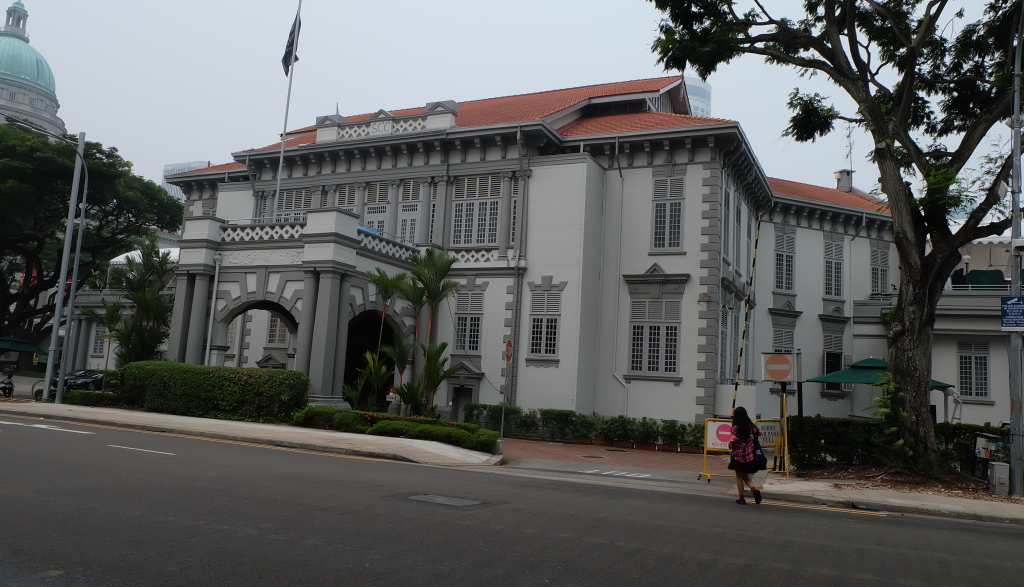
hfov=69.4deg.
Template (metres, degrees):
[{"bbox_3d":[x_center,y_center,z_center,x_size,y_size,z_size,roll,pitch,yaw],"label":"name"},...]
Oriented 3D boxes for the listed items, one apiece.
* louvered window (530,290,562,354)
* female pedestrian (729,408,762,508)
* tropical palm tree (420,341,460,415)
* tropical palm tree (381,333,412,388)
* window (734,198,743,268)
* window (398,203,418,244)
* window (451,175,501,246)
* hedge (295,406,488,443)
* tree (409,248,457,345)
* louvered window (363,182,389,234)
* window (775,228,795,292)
[{"bbox_3d":[1.312,1.226,29.710,1.373,2.660,0.200,0,-8,25],"label":"louvered window"},{"bbox_3d":[3.927,2.706,12.393,0.520,1.600,0.480,9,-9,-38],"label":"female pedestrian"},{"bbox_3d":[-2.393,2.985,23.880,1.300,2.900,1.300,3,-7,0],"label":"tropical palm tree"},{"bbox_3d":[-3.504,2.562,22.834,0.950,2.700,0.950,3,-7,0],"label":"tropical palm tree"},{"bbox_3d":[8.652,-2.236,28.259,0.160,2.450,1.250,0,-8,26],"label":"window"},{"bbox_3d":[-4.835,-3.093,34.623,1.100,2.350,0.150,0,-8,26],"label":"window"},{"bbox_3d":[-1.512,-3.517,31.327,2.345,3.090,0.200,0,-8,25],"label":"window"},{"bbox_3d":[-3.796,3.949,22.339,6.900,0.580,1.800,0,-8,26],"label":"hedge"},{"bbox_3d":[-2.762,1.493,24.405,1.600,6.000,1.600,0,-8,26],"label":"tree"},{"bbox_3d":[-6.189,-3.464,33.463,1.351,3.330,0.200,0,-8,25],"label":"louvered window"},{"bbox_3d":[15.015,-1.654,40.633,1.350,3.150,0.150,6,-7,-19],"label":"window"}]

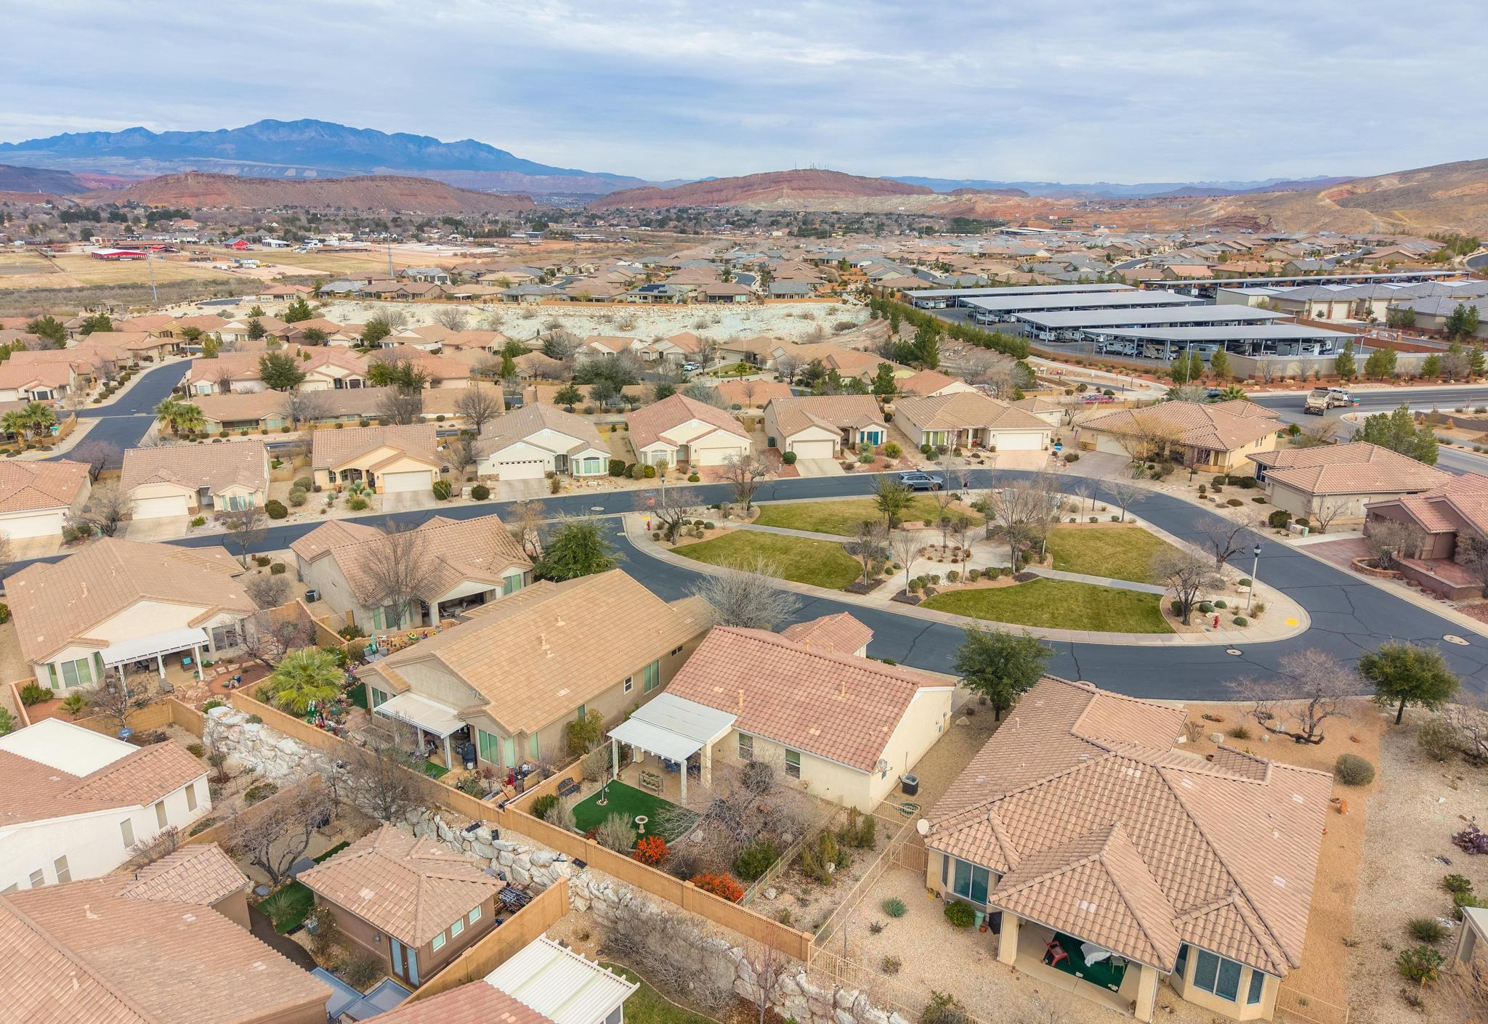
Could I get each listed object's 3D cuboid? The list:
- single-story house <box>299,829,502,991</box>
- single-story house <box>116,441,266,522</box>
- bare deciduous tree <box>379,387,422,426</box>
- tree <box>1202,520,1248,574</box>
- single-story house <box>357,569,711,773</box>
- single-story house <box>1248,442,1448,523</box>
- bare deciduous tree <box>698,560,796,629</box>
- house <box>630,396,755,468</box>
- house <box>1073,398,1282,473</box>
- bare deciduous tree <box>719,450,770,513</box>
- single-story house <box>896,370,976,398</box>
[{"bbox_3d":[-14.145,15.920,43.335,7.607,3.400,5.002,11,21,32],"label":"single-story house"},{"bbox_3d":[-55.500,-4.040,105.290,13.100,5.300,19.100,-6,18,-19],"label":"single-story house"},{"bbox_3d":[-46.870,-14.380,140.780,5.900,5.390,5.900,0,17,0],"label":"bare deciduous tree"},{"bbox_3d":[39.000,2.830,83.910,4.100,4.640,4.100,0,17,0],"label":"tree"},{"bbox_3d":[-12.568,8.278,63.623,14.100,5.550,20.800,11,21,32],"label":"single-story house"},{"bbox_3d":[63.266,-4.330,107.890,18.600,5.400,14.400,-2,18,-7],"label":"single-story house"},{"bbox_3d":[0.110,6.154,67.949,6.400,6.020,6.200,0,17,0],"label":"bare deciduous tree"},{"bbox_3d":[-6.917,-10.028,124.843,13.200,5.400,17.600,-3,18,-12],"label":"house"},{"bbox_3d":[56.190,-11.270,130.020,24.400,5.600,18.800,-16,23,-43],"label":"house"},{"bbox_3d":[0.052,-2.864,101.102,5.200,6.000,5.200,0,17,0],"label":"bare deciduous tree"},{"bbox_3d":[30.820,-20.290,173.530,17.200,5.200,12.500,-4,18,-14],"label":"single-story house"}]

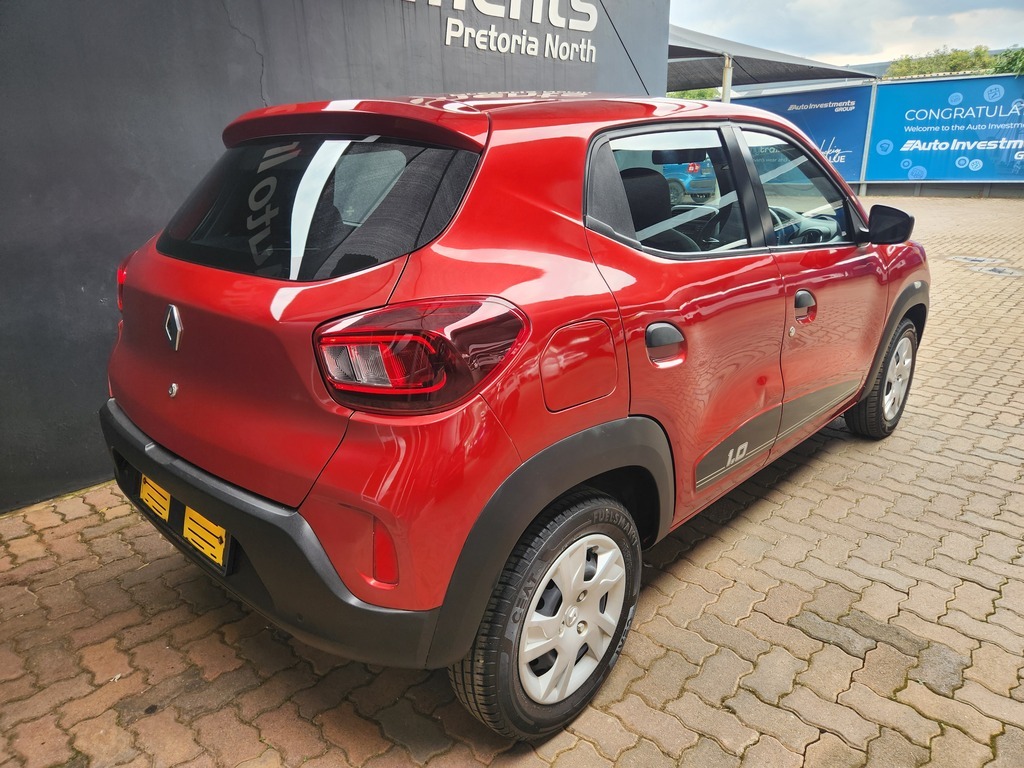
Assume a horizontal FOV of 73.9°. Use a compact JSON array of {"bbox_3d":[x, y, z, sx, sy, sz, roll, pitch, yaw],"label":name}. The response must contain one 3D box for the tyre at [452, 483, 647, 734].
[{"bbox_3d":[0.098,0.517,1.572,0.170,0.580,0.580,14,23,42],"label":"tyre"}]

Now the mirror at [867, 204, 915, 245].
[{"bbox_3d":[1.389,-0.586,2.504,0.190,0.140,0.110,14,23,42],"label":"mirror"}]

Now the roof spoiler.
[{"bbox_3d":[-0.491,-0.617,1.667,1.110,0.140,0.260,14,23,42],"label":"roof spoiler"}]

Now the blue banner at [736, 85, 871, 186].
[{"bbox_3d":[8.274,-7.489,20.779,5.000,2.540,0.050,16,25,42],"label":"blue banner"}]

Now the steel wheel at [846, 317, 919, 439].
[{"bbox_3d":[1.769,-0.029,3.239,0.170,0.580,0.580,14,23,42],"label":"steel wheel"}]

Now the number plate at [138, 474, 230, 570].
[{"bbox_3d":[-0.783,0.292,1.602,0.485,0.105,0.015,14,9,42],"label":"number plate"}]

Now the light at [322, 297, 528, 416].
[{"bbox_3d":[-0.161,-0.079,1.274,0.230,0.180,0.340,14,23,42],"label":"light"}]

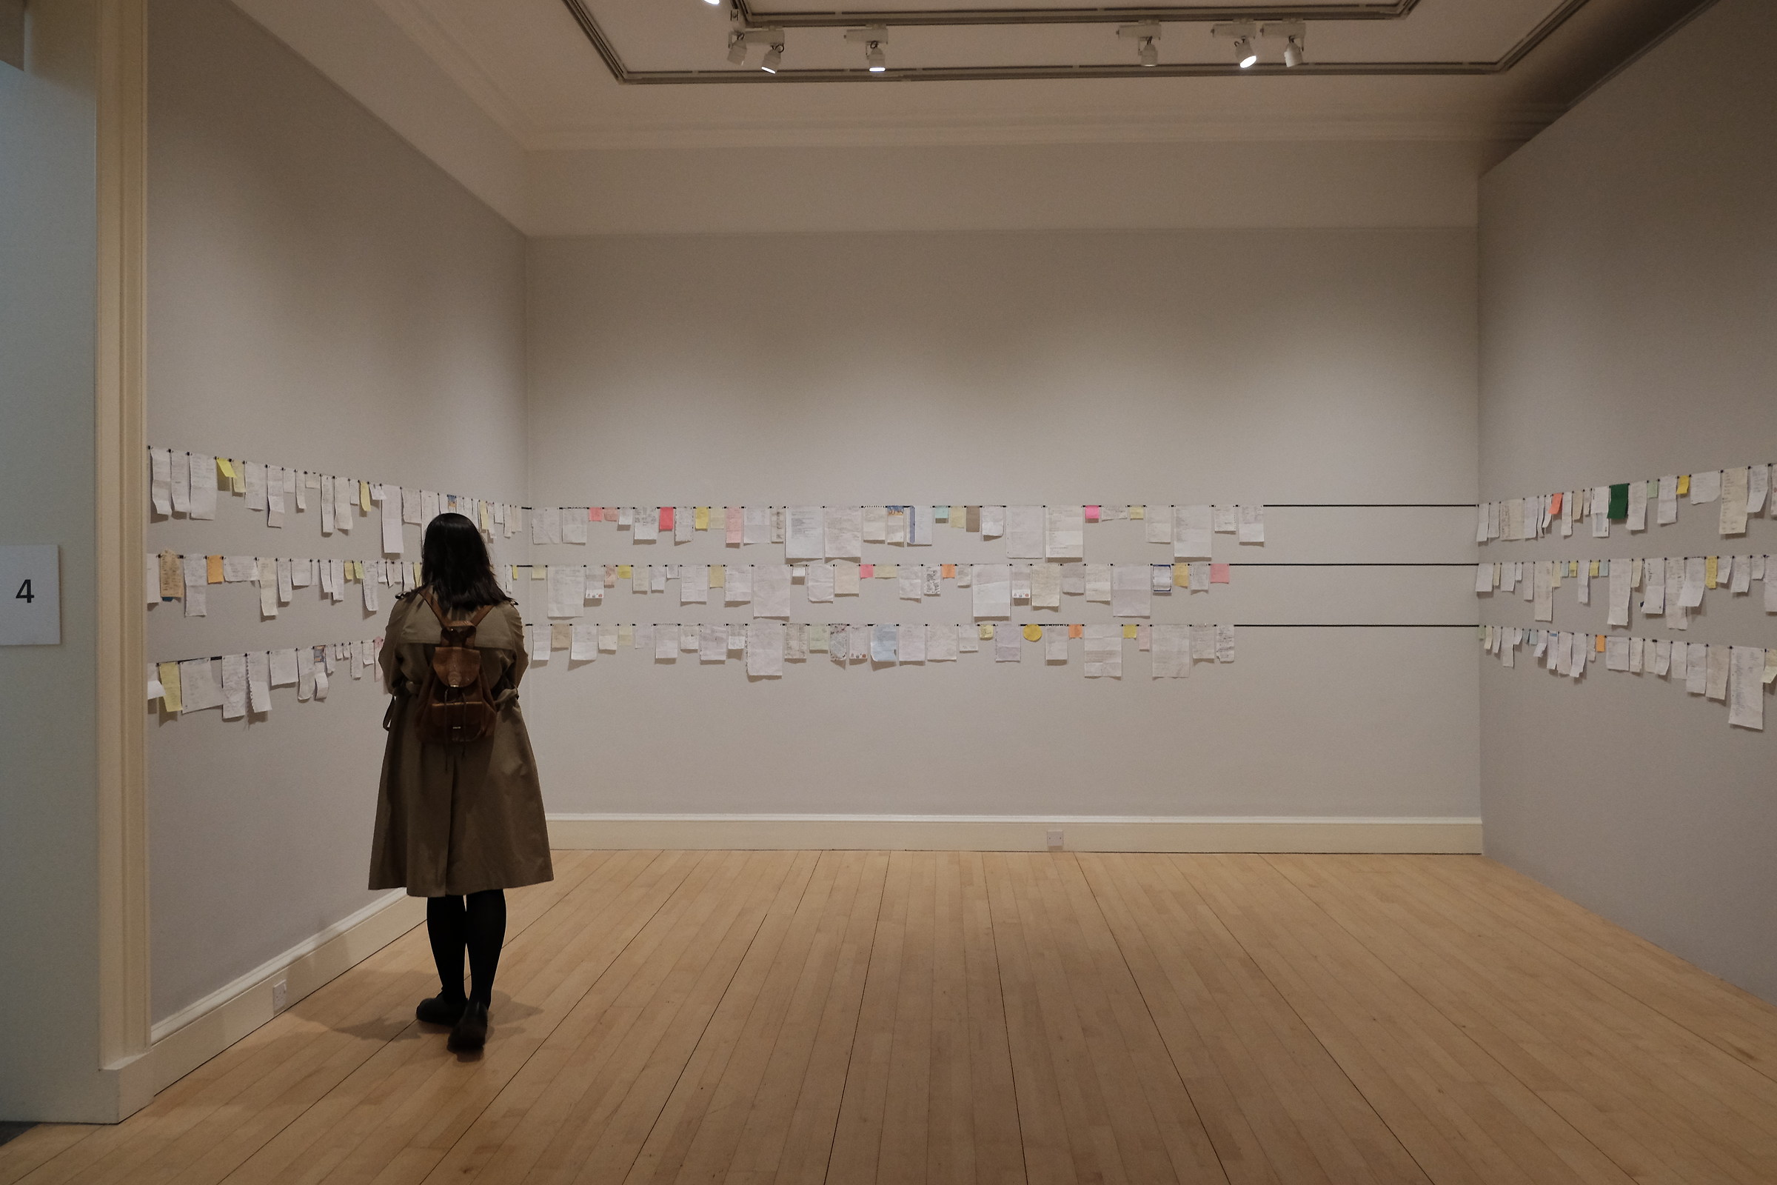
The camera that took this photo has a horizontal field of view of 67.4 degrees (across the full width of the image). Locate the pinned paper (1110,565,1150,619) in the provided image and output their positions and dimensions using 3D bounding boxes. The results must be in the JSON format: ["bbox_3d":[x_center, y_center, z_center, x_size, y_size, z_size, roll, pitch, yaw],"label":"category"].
[{"bbox_3d":[1.357,-0.009,7.443,0.210,0.297,0.015,0,0,2],"label":"pinned paper"}]

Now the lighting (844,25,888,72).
[{"bbox_3d":[-0.102,-2.488,6.094,0.205,0.190,0.090,0,0,2],"label":"lighting"}]

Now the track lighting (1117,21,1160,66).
[{"bbox_3d":[1.137,-2.487,6.048,0.205,0.190,0.090,0,0,2],"label":"track lighting"}]

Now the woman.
[{"bbox_3d":[-1.467,0.614,4.574,0.580,1.780,0.500,0,1,-22],"label":"woman"}]

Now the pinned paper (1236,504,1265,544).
[{"bbox_3d":[2.058,-0.387,7.546,0.146,0.210,0.010,0,1,2],"label":"pinned paper"}]

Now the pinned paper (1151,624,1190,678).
[{"bbox_3d":[1.606,0.333,7.567,0.210,0.297,0.010,0,1,2],"label":"pinned paper"}]

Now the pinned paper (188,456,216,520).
[{"bbox_3d":[-2.216,-0.337,4.310,0.010,0.205,0.152,0,1,2],"label":"pinned paper"}]

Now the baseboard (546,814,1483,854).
[{"bbox_3d":[0.634,1.374,7.601,5.446,0.202,0.030,0,1,2],"label":"baseboard"}]

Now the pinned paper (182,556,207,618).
[{"bbox_3d":[-2.240,-0.018,4.308,0.015,0.195,0.125,0,0,3],"label":"pinned paper"}]

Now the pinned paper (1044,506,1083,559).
[{"bbox_3d":[0.984,-0.338,7.454,0.210,0.297,0.015,0,0,2],"label":"pinned paper"}]

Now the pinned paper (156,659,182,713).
[{"bbox_3d":[-2.237,0.297,4.162,0.035,0.155,0.102,0,0,3],"label":"pinned paper"}]

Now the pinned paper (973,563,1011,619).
[{"bbox_3d":[0.580,-0.011,7.472,0.210,0.297,0.015,0,0,2],"label":"pinned paper"}]

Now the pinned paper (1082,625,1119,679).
[{"bbox_3d":[1.201,0.329,7.451,0.210,0.297,0.015,0,0,2],"label":"pinned paper"}]

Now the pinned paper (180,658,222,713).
[{"bbox_3d":[-2.212,0.299,4.297,0.015,0.180,0.235,0,1,2],"label":"pinned paper"}]

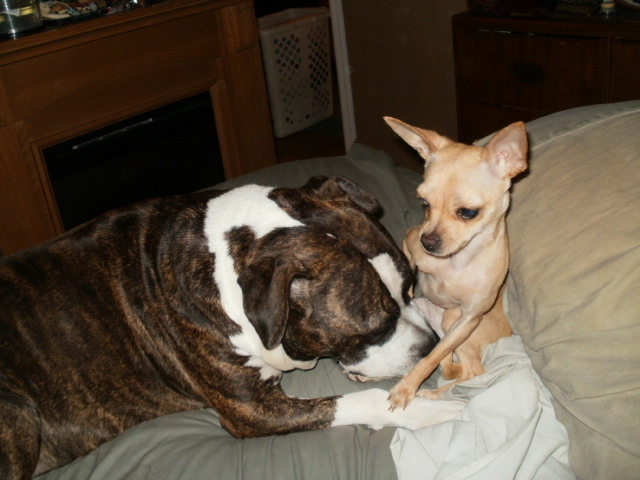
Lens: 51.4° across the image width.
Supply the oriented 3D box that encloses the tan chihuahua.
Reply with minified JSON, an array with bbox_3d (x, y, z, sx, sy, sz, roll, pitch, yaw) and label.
[{"bbox_3d":[0.164,0.007,0.823,0.175,0.335,0.225,7,30,27],"label":"tan chihuahua"}]

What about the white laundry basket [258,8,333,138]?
[{"bbox_3d":[-0.206,-0.907,3.608,0.346,0.550,0.522,19,36,42],"label":"white laundry basket"}]

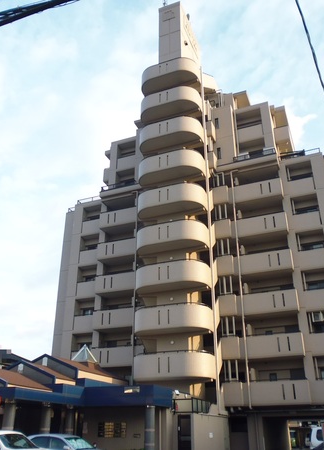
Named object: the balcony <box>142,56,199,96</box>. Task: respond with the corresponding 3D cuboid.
[{"bbox_3d":[0.513,-12.355,34.727,5.156,1.482,1.827,-10,-25,22],"label":"balcony"}]

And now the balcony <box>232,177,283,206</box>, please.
[{"bbox_3d":[7.429,-2.304,31.745,3.650,1.424,1.700,-9,-25,20],"label":"balcony"}]

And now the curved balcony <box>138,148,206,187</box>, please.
[{"bbox_3d":[0.514,-4.317,31.223,5.156,1.482,1.827,-10,-25,22],"label":"curved balcony"}]

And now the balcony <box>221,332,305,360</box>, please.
[{"bbox_3d":[6.717,8.103,27.594,5.300,1.424,1.700,-9,-25,20],"label":"balcony"}]

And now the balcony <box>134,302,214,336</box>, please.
[{"bbox_3d":[0.515,6.103,26.679,5.156,1.482,1.827,-10,-25,22],"label":"balcony"}]

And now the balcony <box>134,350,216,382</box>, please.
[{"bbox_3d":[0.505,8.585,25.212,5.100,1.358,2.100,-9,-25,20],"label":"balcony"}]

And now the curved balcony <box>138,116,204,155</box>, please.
[{"bbox_3d":[0.513,-7.070,32.423,5.156,1.482,1.827,-10,-25,22],"label":"curved balcony"}]

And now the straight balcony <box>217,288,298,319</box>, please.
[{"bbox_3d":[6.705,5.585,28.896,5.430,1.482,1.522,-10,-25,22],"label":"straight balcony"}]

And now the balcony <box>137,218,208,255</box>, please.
[{"bbox_3d":[0.514,0.893,28.951,5.156,1.482,1.827,-10,-25,22],"label":"balcony"}]

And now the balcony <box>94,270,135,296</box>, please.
[{"bbox_3d":[-3.334,4.818,33.460,3.600,1.424,1.700,-9,-25,20],"label":"balcony"}]

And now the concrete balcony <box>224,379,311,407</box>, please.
[{"bbox_3d":[6.695,10.679,26.497,5.350,1.424,1.700,-9,-25,20],"label":"concrete balcony"}]

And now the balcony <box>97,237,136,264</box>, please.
[{"bbox_3d":[-3.335,2.245,34.565,3.600,1.424,1.700,-9,-25,20],"label":"balcony"}]

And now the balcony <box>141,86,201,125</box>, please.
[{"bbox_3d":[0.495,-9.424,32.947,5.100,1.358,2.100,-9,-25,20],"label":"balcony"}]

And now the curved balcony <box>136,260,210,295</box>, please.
[{"bbox_3d":[0.515,3.498,27.815,5.156,1.482,1.827,-10,-25,22],"label":"curved balcony"}]

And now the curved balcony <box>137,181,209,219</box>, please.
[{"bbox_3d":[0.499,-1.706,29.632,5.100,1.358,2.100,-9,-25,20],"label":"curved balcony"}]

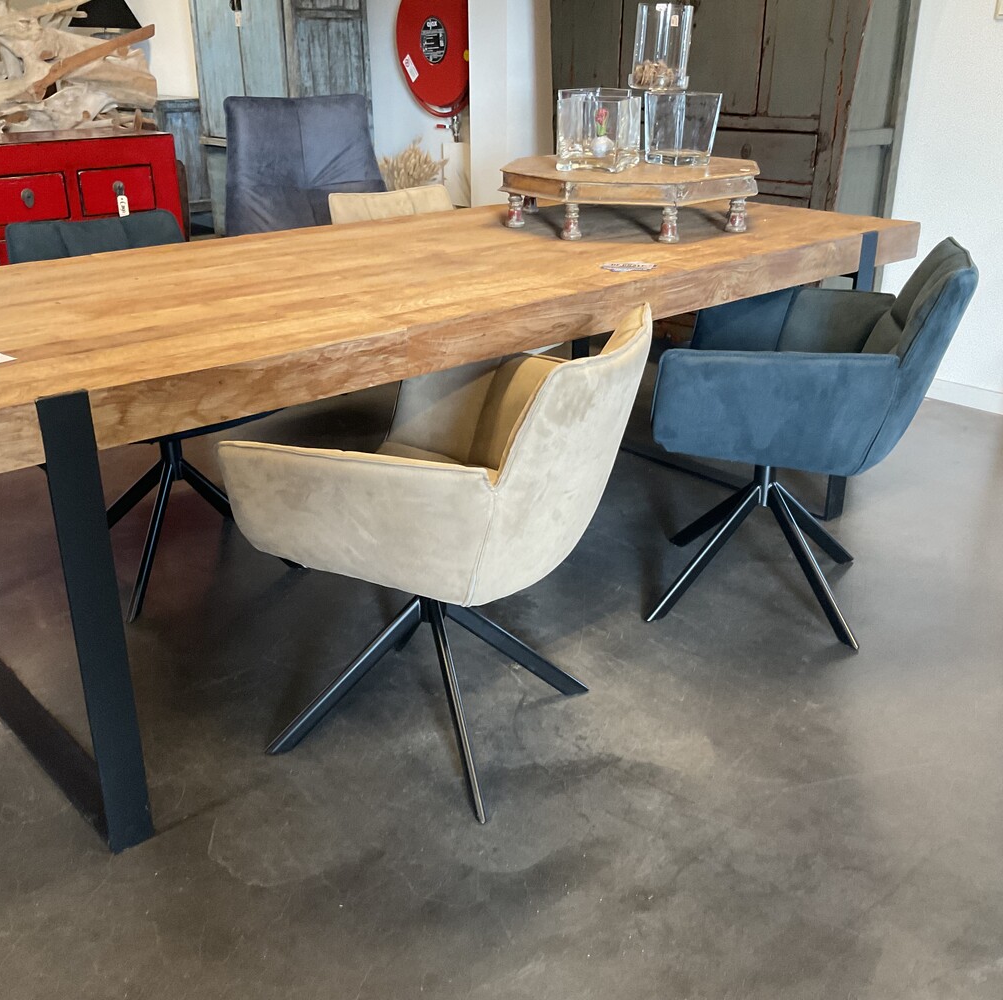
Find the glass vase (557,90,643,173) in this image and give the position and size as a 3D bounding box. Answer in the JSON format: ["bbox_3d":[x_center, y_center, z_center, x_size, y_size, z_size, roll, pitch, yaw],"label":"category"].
[{"bbox_3d":[0.257,-0.964,2.910,0.170,0.175,0.200,6,24,13],"label":"glass vase"}]

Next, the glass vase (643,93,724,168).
[{"bbox_3d":[0.455,-0.985,2.952,0.170,0.183,0.170,-21,31,-41],"label":"glass vase"}]

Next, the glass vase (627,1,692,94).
[{"bbox_3d":[0.426,-1.205,2.981,0.158,0.220,0.158,0,23,0],"label":"glass vase"}]

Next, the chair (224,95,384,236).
[{"bbox_3d":[-0.718,-1.010,4.318,0.680,0.997,0.720,-6,24,-14],"label":"chair"}]

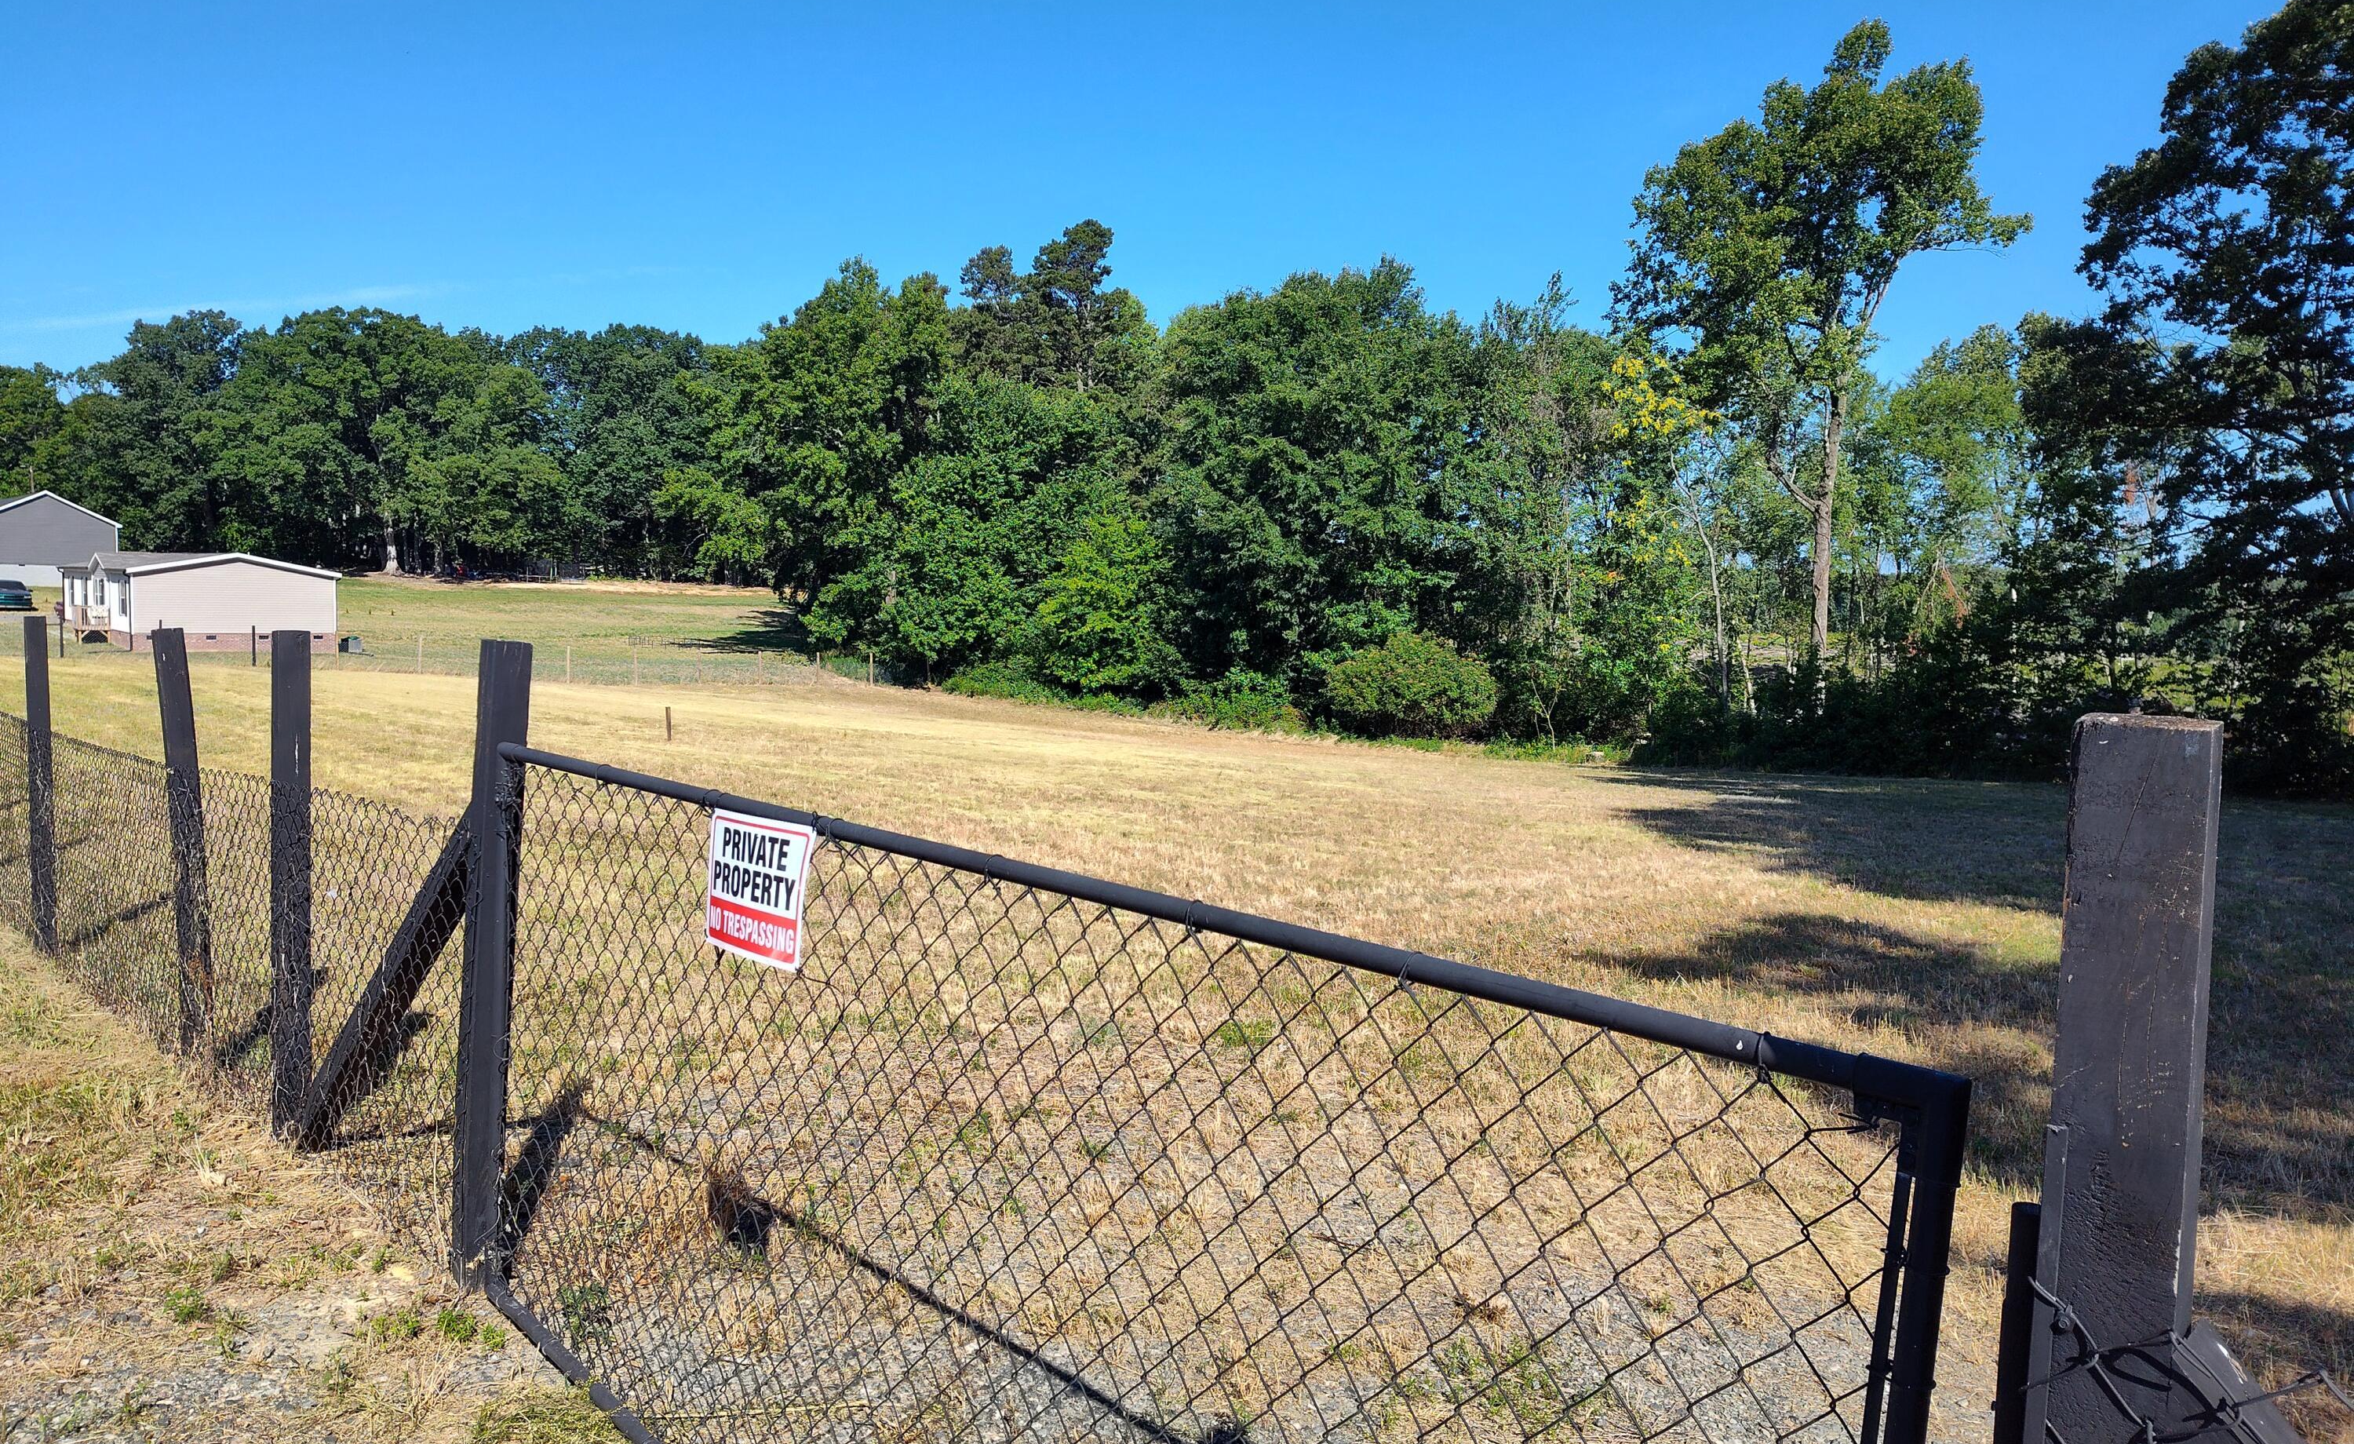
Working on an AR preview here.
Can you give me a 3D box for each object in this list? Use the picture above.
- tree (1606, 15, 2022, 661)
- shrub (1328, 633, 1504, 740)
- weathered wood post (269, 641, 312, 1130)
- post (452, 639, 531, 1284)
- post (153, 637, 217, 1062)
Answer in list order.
[{"bbox_3d":[10.791,-5.831,26.900,7.000,12.154,6.600,2,4,17],"label":"tree"},{"bbox_3d":[3.360,-0.489,22.500,2.500,1.600,2.300,2,4,9],"label":"shrub"},{"bbox_3d":[-2.660,0.484,4.700,0.093,1.502,0.093,-1,5,-45],"label":"weathered wood post"},{"bbox_3d":[-1.616,0.567,3.707,0.097,1.513,0.097,1,4,-45],"label":"post"},{"bbox_3d":[-3.498,0.422,5.516,0.090,1.484,0.090,-6,7,-45],"label":"post"}]

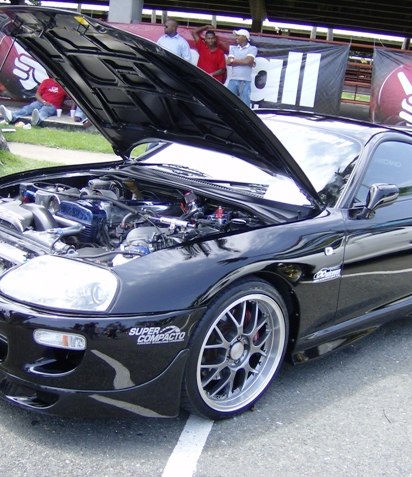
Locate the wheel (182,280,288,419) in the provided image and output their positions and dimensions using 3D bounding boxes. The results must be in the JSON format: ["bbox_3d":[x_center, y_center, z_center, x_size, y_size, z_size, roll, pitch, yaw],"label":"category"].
[{"bbox_3d":[0.087,0.455,2.851,0.630,0.630,0.220,-6,17,-42],"label":"wheel"}]

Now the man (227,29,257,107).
[{"bbox_3d":[0.543,-2.451,10.707,0.540,1.770,0.380,11,14,17],"label":"man"}]

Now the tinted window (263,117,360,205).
[{"bbox_3d":[0.215,-0.464,3.812,1.380,0.140,0.660,19,50,41],"label":"tinted window"}]

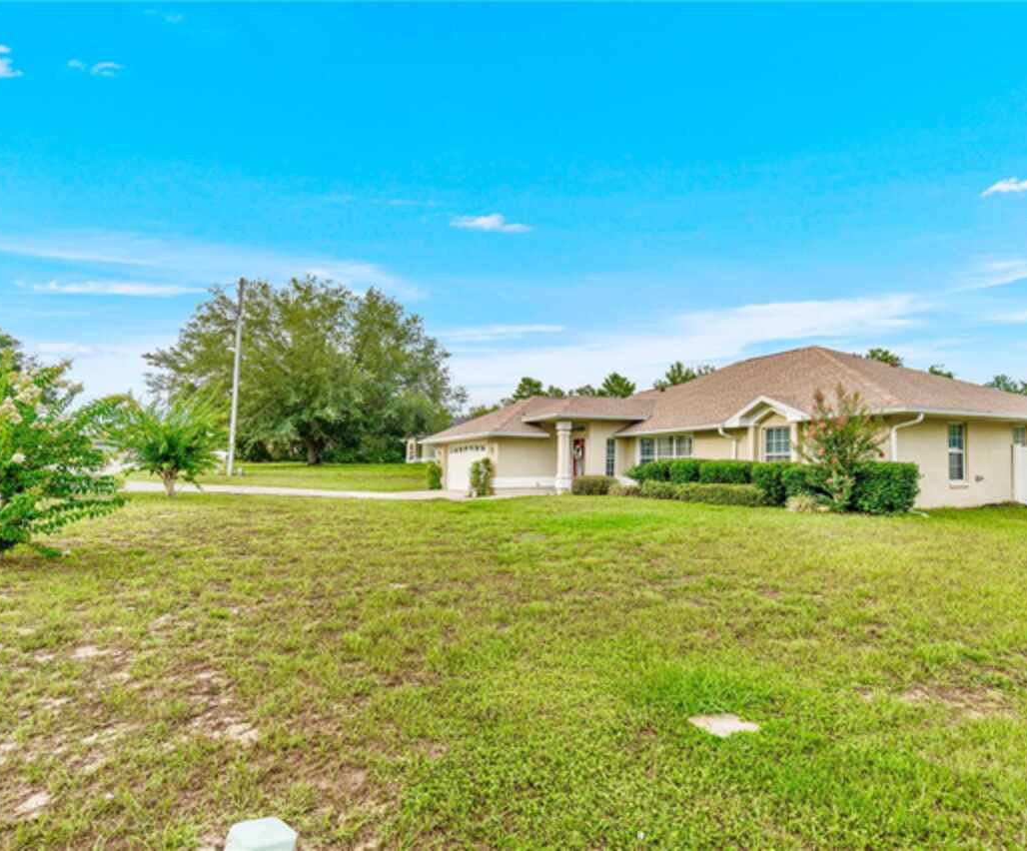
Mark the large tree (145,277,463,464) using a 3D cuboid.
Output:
[{"bbox_3d":[-15.720,-4.452,42.000,22.800,14.735,21.500,2,-4,-21],"label":"large tree"}]

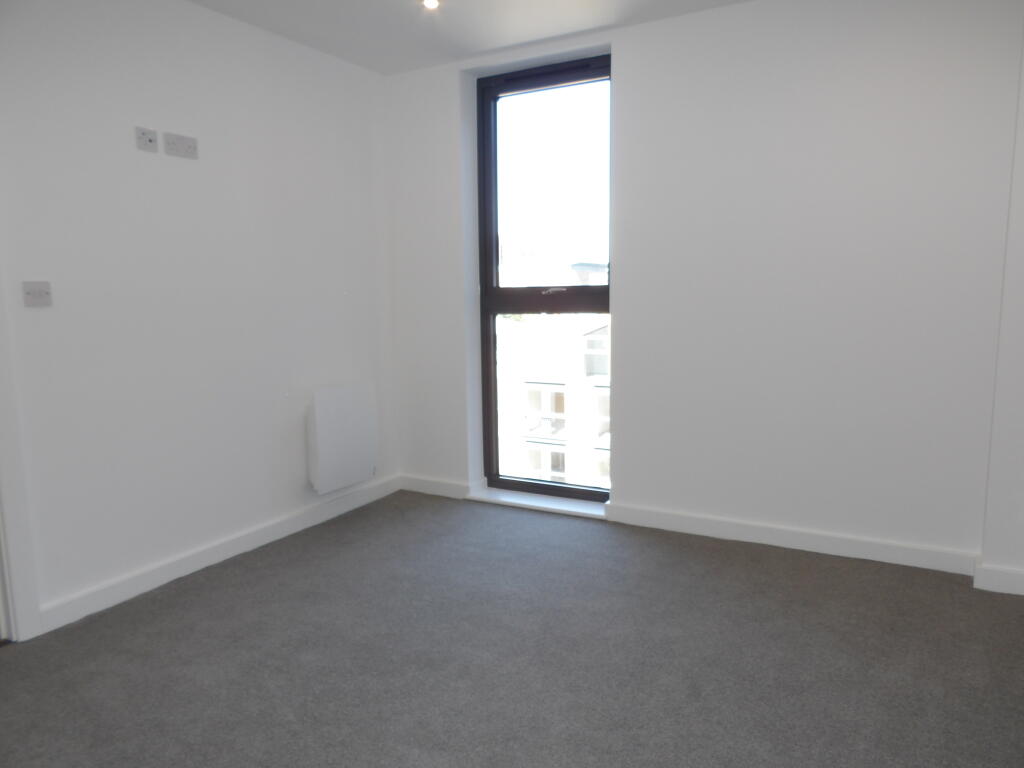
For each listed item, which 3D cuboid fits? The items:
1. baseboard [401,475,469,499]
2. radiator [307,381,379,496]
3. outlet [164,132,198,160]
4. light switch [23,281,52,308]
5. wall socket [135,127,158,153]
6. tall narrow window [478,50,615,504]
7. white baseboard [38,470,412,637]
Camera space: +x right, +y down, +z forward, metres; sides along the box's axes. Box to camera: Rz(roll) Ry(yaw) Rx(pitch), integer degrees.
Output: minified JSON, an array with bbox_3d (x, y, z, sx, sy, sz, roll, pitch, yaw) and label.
[{"bbox_3d":[-0.466,0.602,4.179,0.501,0.096,0.018,3,9,29],"label":"baseboard"},{"bbox_3d":[-0.901,0.269,3.796,0.080,0.521,0.463,3,9,29],"label":"radiator"},{"bbox_3d":[-1.356,-0.976,2.921,0.010,0.087,0.150,3,9,29],"label":"outlet"},{"bbox_3d":[-1.645,-0.311,2.468,0.010,0.087,0.087,3,9,29],"label":"light switch"},{"bbox_3d":[-1.429,-0.959,2.791,0.010,0.086,0.087,3,9,29],"label":"wall socket"},{"bbox_3d":[0.208,-0.512,3.878,0.857,2.300,0.075,3,9,29],"label":"tall narrow window"},{"bbox_3d":[-1.176,0.717,3.410,0.018,0.096,2.066,3,9,29],"label":"white baseboard"}]

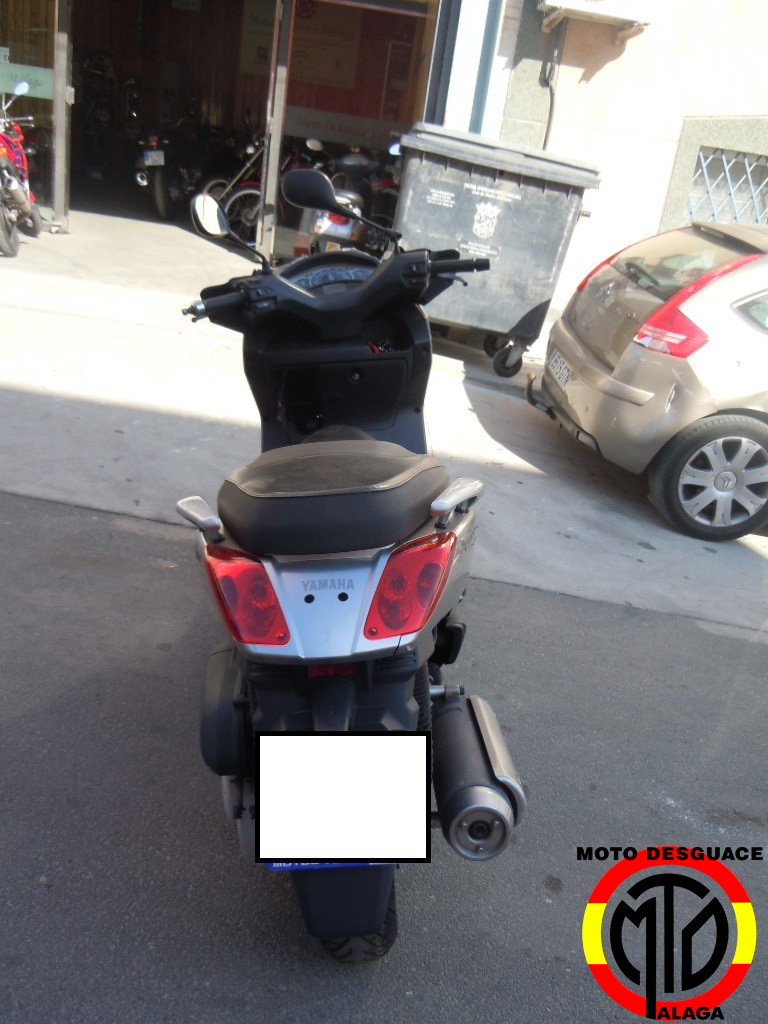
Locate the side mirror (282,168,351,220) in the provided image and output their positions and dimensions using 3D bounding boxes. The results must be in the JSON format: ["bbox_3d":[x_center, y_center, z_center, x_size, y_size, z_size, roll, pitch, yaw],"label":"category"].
[{"bbox_3d":[-0.185,-0.849,2.359,0.175,0.125,0.070,7,22,-4],"label":"side mirror"}]

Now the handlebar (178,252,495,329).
[{"bbox_3d":[-0.121,-0.583,2.317,0.790,0.170,0.250,-7,22,-8],"label":"handlebar"}]

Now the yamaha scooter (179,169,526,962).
[{"bbox_3d":[-0.095,-0.119,2.197,0.790,1.330,2.150,-2,22,-1],"label":"yamaha scooter"}]

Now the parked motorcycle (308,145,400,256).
[{"bbox_3d":[-0.230,-2.223,7.050,0.750,1.140,1.850,10,22,4],"label":"parked motorcycle"}]

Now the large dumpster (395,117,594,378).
[{"bbox_3d":[0.686,-1.840,6.331,1.309,1.451,1.000,14,22,3],"label":"large dumpster"}]

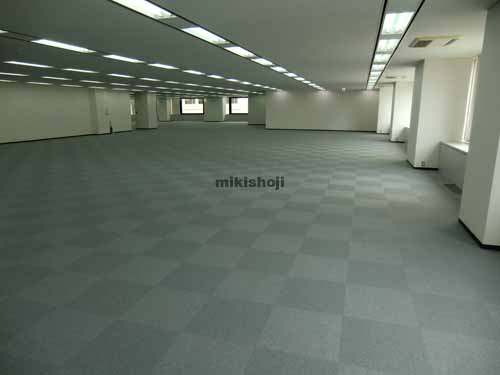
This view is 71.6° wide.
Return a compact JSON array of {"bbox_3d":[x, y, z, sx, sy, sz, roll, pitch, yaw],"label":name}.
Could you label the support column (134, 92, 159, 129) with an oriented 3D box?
[{"bbox_3d":[-7.370,-5.370,24.470,0.960,2.410,1.030,4,14,17],"label":"support column"}]

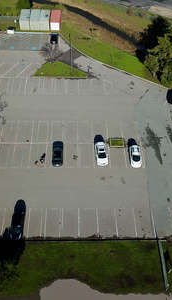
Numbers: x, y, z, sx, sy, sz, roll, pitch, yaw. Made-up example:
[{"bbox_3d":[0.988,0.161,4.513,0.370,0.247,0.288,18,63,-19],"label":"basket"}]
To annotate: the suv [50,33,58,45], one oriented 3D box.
[{"bbox_3d":[-7.698,-27.283,72.748,1.820,1.670,4.440,2,54,0],"label":"suv"}]

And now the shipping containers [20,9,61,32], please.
[{"bbox_3d":[-11.598,-33.007,76.242,10.100,2.580,5.760,1,54,-1],"label":"shipping containers"}]

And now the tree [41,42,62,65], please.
[{"bbox_3d":[-7.726,-21.555,66.542,4.750,4.950,4.750,2,54,0],"label":"tree"}]

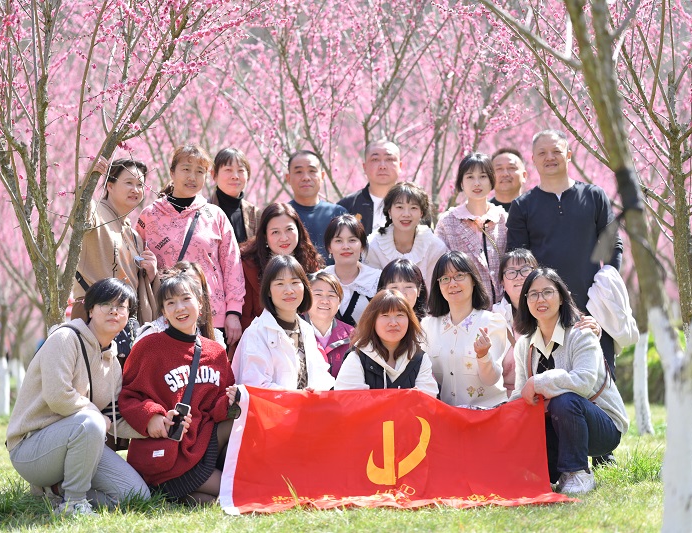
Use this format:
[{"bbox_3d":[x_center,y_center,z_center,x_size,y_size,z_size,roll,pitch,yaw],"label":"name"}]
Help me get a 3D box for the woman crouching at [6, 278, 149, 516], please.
[{"bbox_3d":[-1.159,0.565,8.150,0.520,1.020,0.680,1,-2,-43],"label":"woman crouching"}]

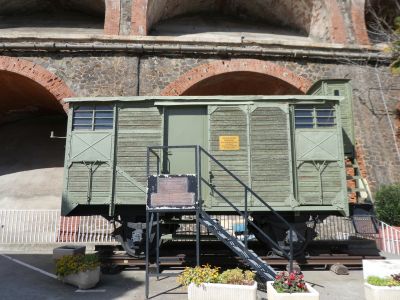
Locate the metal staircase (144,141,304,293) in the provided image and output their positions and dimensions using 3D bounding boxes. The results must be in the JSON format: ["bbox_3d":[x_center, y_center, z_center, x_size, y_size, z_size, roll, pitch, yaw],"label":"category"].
[{"bbox_3d":[0.417,1.181,4.867,2.560,2.380,0.900,-1,-8,1],"label":"metal staircase"}]

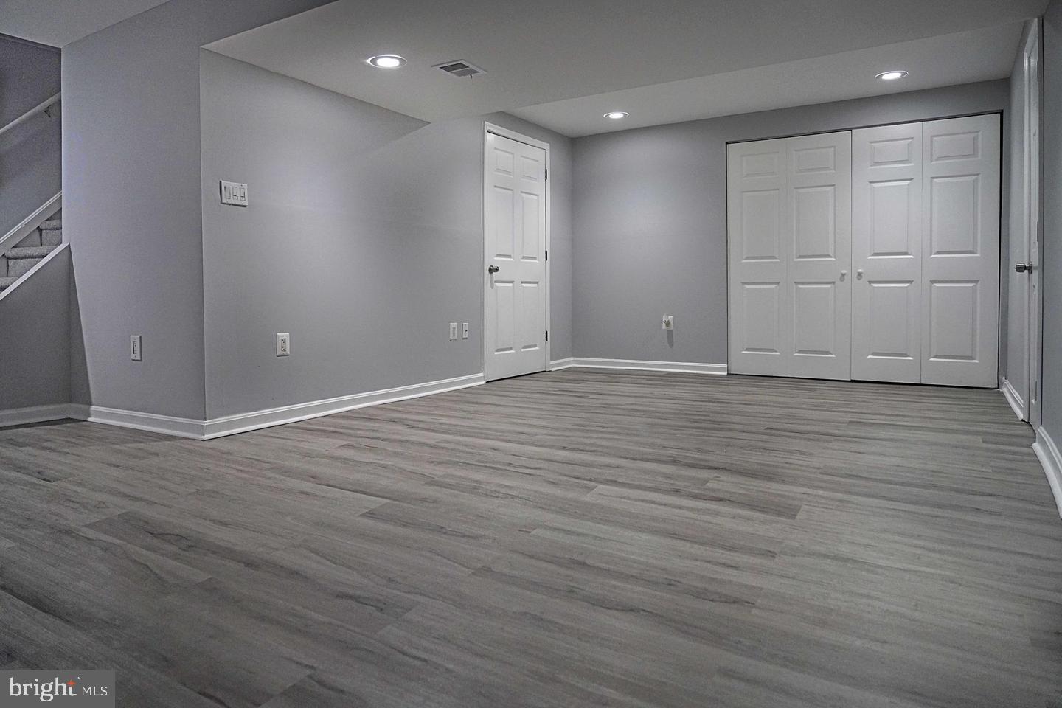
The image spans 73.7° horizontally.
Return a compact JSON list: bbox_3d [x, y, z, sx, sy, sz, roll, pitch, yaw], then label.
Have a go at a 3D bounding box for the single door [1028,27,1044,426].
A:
[{"bbox_3d":[2.528,-0.597,3.550,0.050,2.000,0.760,2,5,32],"label":"single door"}]

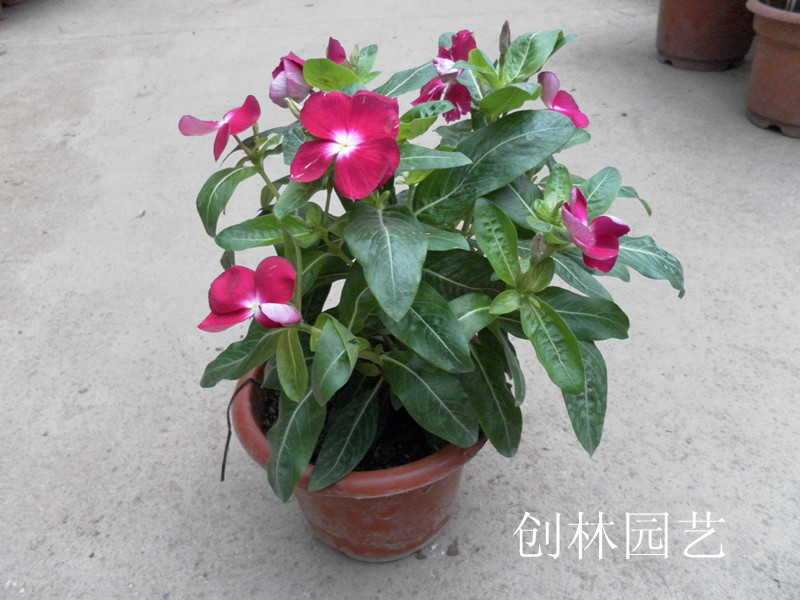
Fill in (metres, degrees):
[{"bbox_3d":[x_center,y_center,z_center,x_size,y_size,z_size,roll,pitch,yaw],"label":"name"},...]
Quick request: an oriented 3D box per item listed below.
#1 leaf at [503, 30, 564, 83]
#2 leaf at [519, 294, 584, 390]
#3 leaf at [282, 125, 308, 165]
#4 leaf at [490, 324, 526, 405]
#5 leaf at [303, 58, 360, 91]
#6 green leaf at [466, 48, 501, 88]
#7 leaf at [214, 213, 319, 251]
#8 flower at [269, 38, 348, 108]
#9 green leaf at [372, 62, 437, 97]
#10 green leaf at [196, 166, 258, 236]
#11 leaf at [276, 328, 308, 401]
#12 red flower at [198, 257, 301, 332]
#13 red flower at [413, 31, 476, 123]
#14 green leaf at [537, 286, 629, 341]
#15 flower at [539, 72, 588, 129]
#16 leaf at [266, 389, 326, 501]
[{"bbox_3d":[0.059,-0.109,0.291,0.021,0.011,0.029,42,87,5],"label":"leaf"},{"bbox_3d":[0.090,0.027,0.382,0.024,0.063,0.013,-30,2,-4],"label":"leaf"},{"bbox_3d":[-0.054,-0.085,0.350,0.021,0.010,0.031,11,71,16],"label":"leaf"},{"bbox_3d":[0.059,0.034,0.355,0.011,0.054,0.015,-11,17,31],"label":"leaf"},{"bbox_3d":[-0.035,-0.119,0.340,0.032,0.017,0.007,7,35,-19],"label":"leaf"},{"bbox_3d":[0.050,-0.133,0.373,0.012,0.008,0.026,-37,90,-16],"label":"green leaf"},{"bbox_3d":[-0.070,-0.035,0.340,0.053,0.012,0.022,-6,53,-11],"label":"leaf"},{"bbox_3d":[-0.050,-0.123,0.351,0.041,0.023,0.041,-21,49,13],"label":"flower"},{"bbox_3d":[0.003,-0.103,0.308,0.038,0.011,0.018,-30,65,-7],"label":"green leaf"},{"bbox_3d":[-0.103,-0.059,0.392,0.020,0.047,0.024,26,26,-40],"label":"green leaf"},{"bbox_3d":[-0.054,0.033,0.327,0.017,0.039,0.009,-2,15,6],"label":"leaf"},{"bbox_3d":[-0.075,-0.003,0.325,0.049,0.024,0.037,0,75,7],"label":"red flower"},{"bbox_3d":[0.027,-0.131,0.380,0.037,0.052,0.028,6,0,27],"label":"red flower"},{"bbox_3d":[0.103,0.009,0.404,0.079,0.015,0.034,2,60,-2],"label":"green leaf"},{"bbox_3d":[0.089,-0.107,0.349,0.033,0.019,0.033,33,37,-18],"label":"flower"},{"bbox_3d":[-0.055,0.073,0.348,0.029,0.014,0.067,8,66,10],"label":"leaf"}]

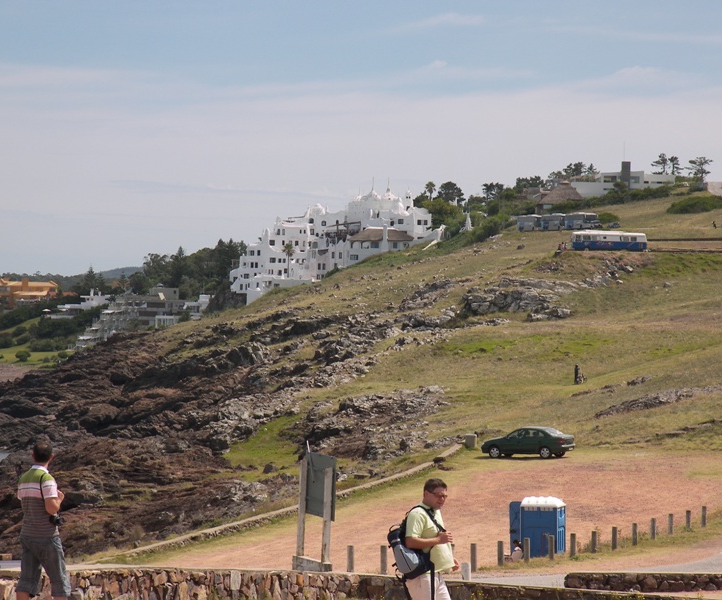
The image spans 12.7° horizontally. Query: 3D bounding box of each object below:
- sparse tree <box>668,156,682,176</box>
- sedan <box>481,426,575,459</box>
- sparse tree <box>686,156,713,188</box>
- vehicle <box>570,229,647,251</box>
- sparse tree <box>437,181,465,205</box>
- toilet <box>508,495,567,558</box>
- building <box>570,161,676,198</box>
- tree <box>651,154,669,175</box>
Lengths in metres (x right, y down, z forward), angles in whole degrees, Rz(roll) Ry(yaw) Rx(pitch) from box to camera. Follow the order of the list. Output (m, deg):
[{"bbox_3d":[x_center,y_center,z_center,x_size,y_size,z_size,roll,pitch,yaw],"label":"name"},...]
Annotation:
[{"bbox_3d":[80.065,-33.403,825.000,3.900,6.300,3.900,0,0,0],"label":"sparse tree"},{"bbox_3d":[7.727,6.553,149.000,4.380,1.420,1.710,0,0,28],"label":"sedan"},{"bbox_3d":[82.650,-31.131,790.000,6.900,8.000,6.500,0,0,0],"label":"sparse tree"},{"bbox_3d":[36.747,-8.753,480.000,10.800,3.200,2.500,0,0,-6],"label":"vehicle"},{"bbox_3d":[23.496,-27.130,840.000,7.200,8.000,7.000,0,0,0],"label":"sparse tree"},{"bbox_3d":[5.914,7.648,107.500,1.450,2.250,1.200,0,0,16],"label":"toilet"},{"bbox_3d":[64.658,-29.671,800.000,25.500,9.200,14.000,0,0,0],"label":"building"},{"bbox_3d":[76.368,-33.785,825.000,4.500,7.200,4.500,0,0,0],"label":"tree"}]

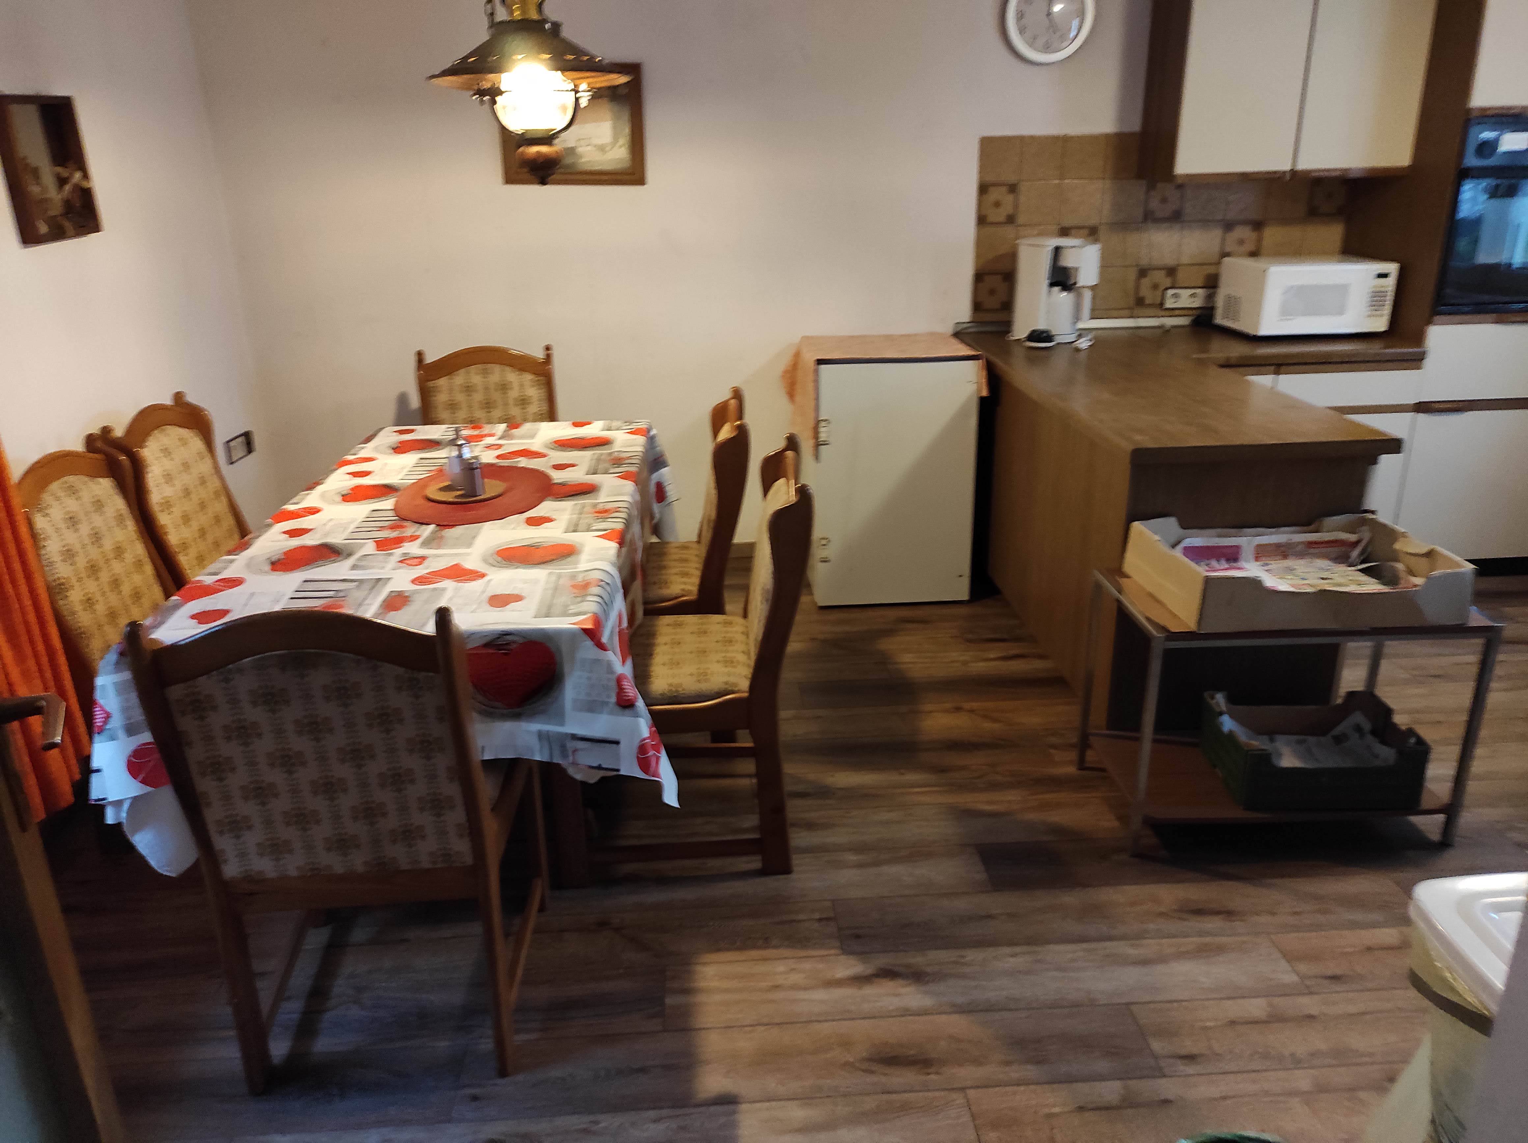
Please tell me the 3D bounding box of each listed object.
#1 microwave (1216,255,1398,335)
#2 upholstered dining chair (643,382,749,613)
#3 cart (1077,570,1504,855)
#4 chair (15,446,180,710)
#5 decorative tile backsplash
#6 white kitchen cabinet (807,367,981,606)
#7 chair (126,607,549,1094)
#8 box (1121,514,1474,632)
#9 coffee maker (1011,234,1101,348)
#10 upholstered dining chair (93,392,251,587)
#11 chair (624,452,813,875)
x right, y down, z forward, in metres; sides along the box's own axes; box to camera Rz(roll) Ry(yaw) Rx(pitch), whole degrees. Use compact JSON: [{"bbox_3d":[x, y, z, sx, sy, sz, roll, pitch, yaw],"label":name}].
[{"bbox_3d":[1.920,-0.977,3.911,0.462,0.240,0.325,-2,20,-2],"label":"microwave"},{"bbox_3d":[-0.317,-0.019,2.974,0.560,0.875,0.490,-3,20,-3],"label":"upholstered dining chair"},{"bbox_3d":[1.150,0.299,2.515,0.722,0.527,0.410,-2,20,-2],"label":"cart"},{"bbox_3d":[-1.431,0.158,2.806,0.580,0.953,0.460,-2,21,-2],"label":"chair"},{"bbox_3d":[1.441,-1.242,3.980,1.365,0.635,0.015,-2,20,-2],"label":"decorative tile backsplash"},{"bbox_3d":[0.463,-0.400,4.214,0.570,0.910,0.540,-2,21,-2],"label":"white kitchen cabinet"},{"bbox_3d":[-0.682,0.378,1.909,0.490,0.875,0.560,-3,20,-3],"label":"chair"},{"bbox_3d":[1.242,-0.008,2.616,0.600,0.136,0.400,-2,21,-2],"label":"box"},{"bbox_3d":[1.127,-1.085,4.259,0.270,0.375,0.180,18,28,41],"label":"coffee maker"},{"bbox_3d":[-1.380,-0.040,3.103,0.560,0.875,0.490,-3,20,-6],"label":"upholstered dining chair"},{"bbox_3d":[-0.190,0.198,2.630,0.580,0.953,0.460,-2,21,-2],"label":"chair"}]

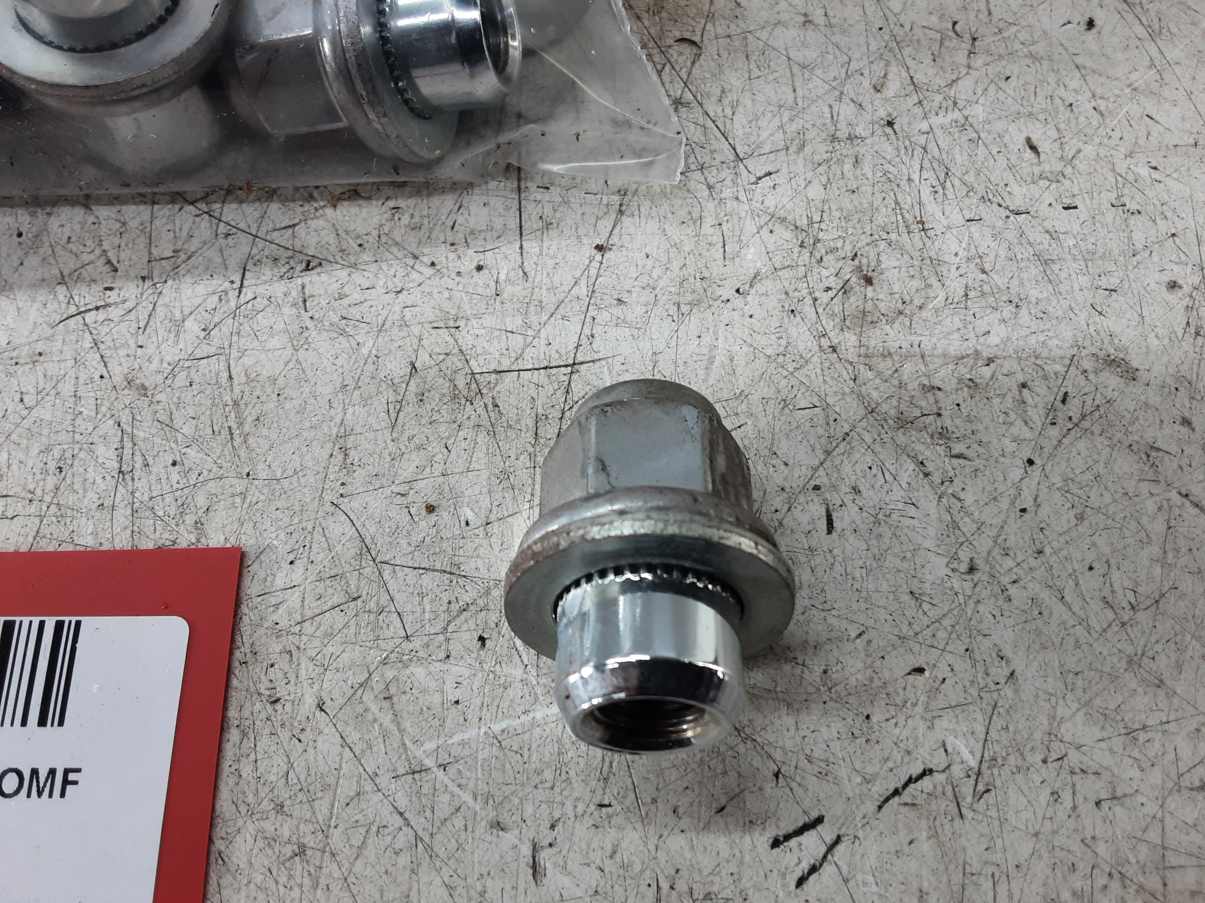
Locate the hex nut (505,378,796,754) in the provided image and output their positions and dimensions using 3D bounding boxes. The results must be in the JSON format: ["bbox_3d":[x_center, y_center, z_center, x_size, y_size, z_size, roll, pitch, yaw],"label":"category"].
[{"bbox_3d":[0.005,0.011,0.103,0.030,0.030,0.039,1,52,0],"label":"hex nut"}]

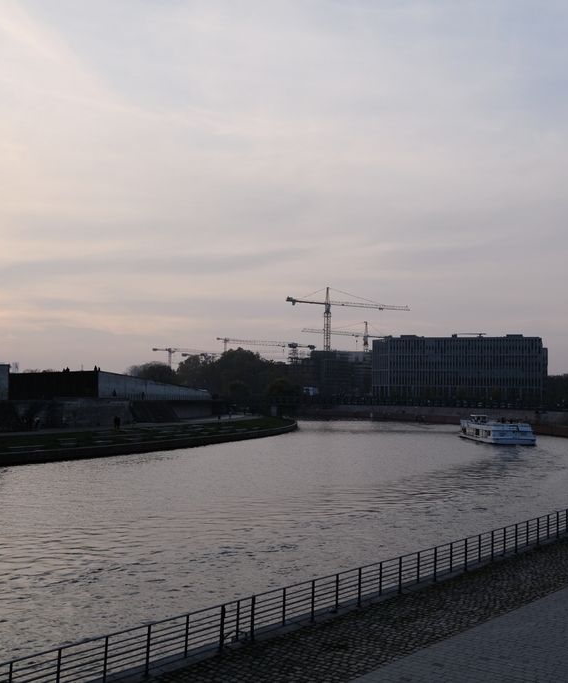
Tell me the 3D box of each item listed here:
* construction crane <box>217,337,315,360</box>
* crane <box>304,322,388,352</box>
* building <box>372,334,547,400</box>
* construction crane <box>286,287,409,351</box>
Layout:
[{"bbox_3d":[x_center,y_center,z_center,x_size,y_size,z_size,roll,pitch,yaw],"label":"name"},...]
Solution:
[{"bbox_3d":[-7.090,15.520,445.750,65.400,30.700,2.500,3,-4,-35],"label":"construction crane"},{"bbox_3d":[40.110,9.810,467.000,69.300,46.200,2.500,3,-4,-33],"label":"crane"},{"bbox_3d":[87.420,13.880,374.700,80.600,29.700,38.000,0,-3,16],"label":"building"},{"bbox_3d":[36.610,0.370,403.430,81.100,57.500,2.500,3,-4,-30],"label":"construction crane"}]

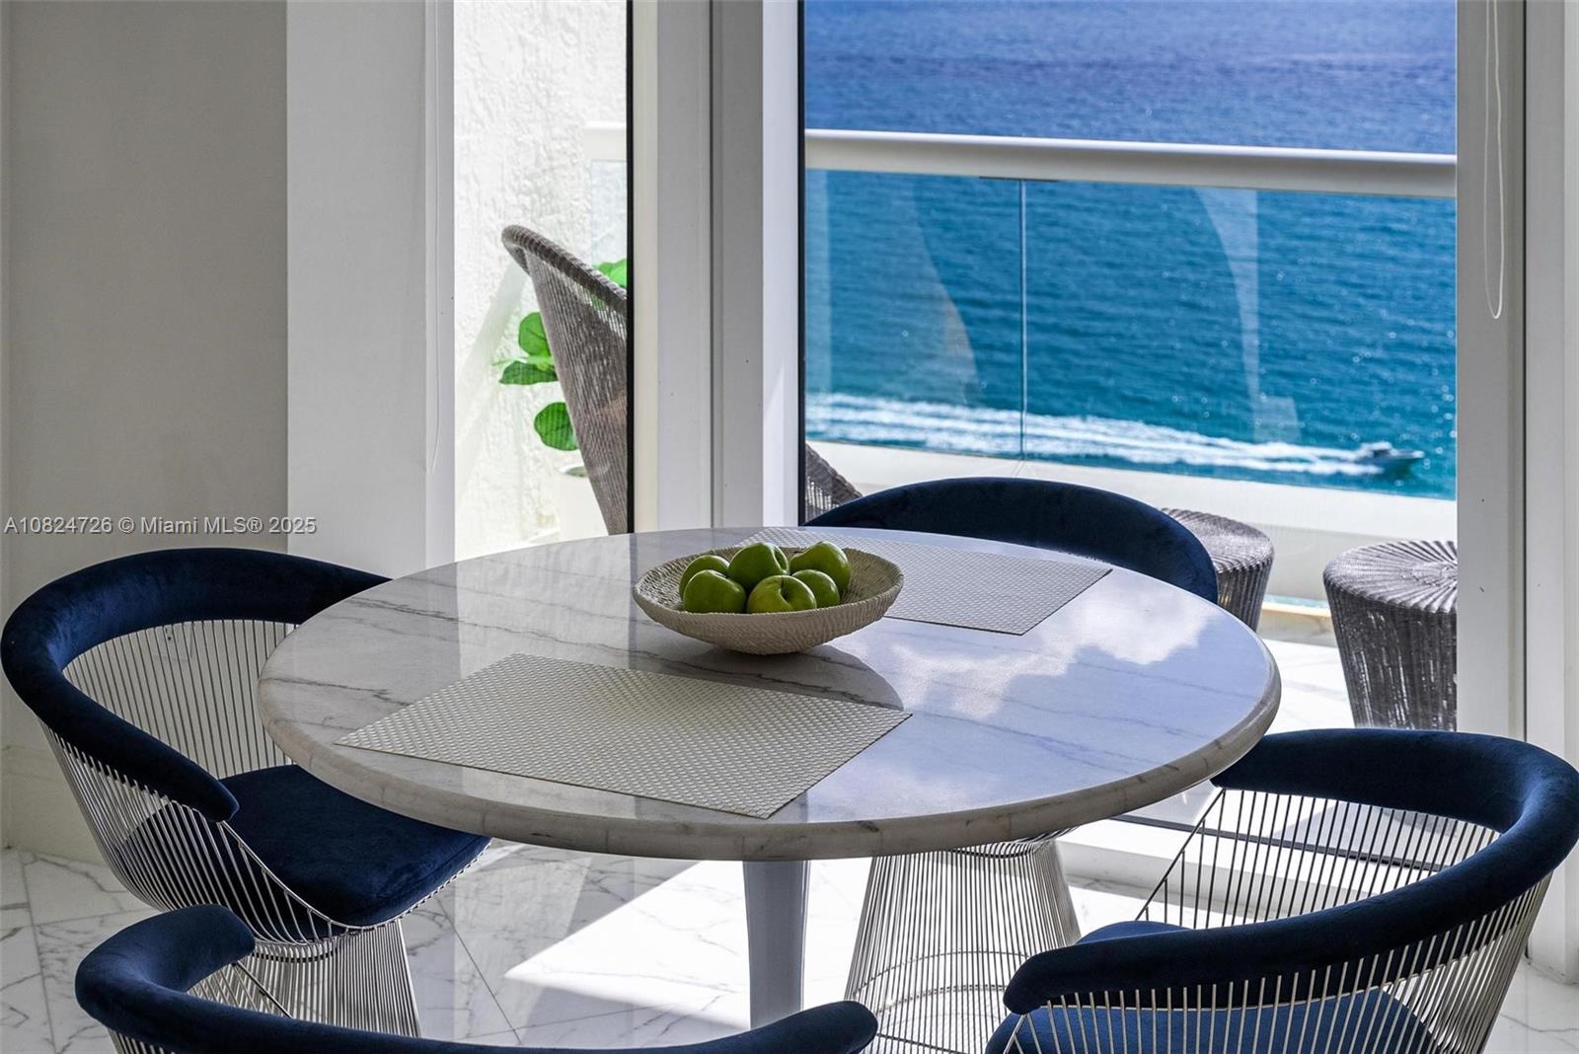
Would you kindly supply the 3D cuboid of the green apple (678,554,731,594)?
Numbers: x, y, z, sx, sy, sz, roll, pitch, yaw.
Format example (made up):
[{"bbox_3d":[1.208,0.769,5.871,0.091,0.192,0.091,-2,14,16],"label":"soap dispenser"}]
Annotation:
[{"bbox_3d":[-0.099,0.068,2.817,0.074,0.067,0.074,0,14,0],"label":"green apple"}]

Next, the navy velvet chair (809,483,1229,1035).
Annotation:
[{"bbox_3d":[0.270,0.368,3.328,0.673,0.737,0.570,8,16,28],"label":"navy velvet chair"}]

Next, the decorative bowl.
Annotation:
[{"bbox_3d":[-0.025,0.100,2.761,0.312,0.080,0.318,0,14,0],"label":"decorative bowl"}]

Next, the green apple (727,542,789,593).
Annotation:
[{"bbox_3d":[-0.037,0.055,2.803,0.067,0.074,0.074,-33,12,28],"label":"green apple"}]

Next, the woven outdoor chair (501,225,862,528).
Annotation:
[{"bbox_3d":[-0.180,-0.154,4.939,0.820,0.970,0.780,-9,16,-31],"label":"woven outdoor chair"}]

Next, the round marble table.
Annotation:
[{"bbox_3d":[-0.023,0.497,2.835,1.187,0.725,1.187,0,14,0],"label":"round marble table"}]

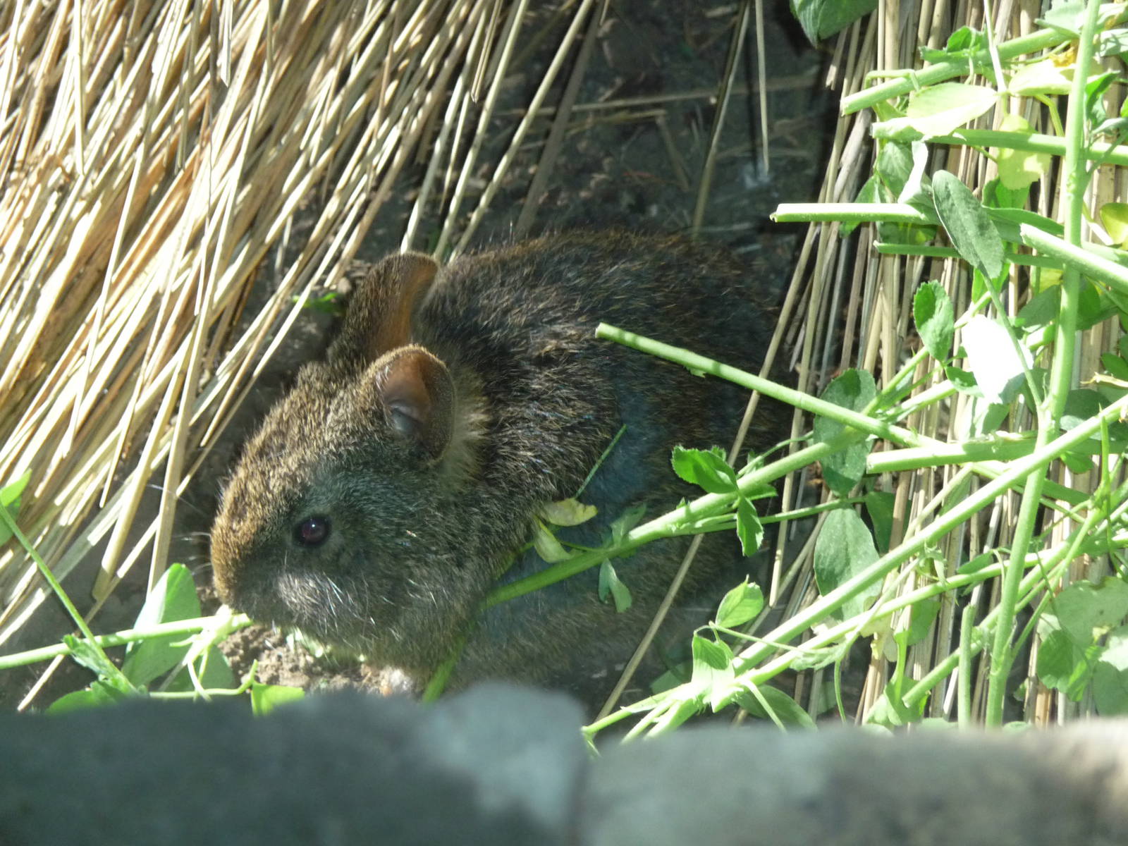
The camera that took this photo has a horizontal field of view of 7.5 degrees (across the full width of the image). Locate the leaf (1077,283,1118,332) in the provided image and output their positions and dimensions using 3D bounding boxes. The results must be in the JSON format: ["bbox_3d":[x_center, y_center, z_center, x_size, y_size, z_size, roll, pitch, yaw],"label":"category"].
[{"bbox_3d":[0.168,-0.037,2.720,0.013,0.007,0.016,11,73,4],"label":"leaf"}]

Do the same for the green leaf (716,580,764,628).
[{"bbox_3d":[0.047,0.049,2.330,0.011,0.008,0.016,39,75,12],"label":"green leaf"}]

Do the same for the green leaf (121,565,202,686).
[{"bbox_3d":[-0.110,0.055,2.340,0.015,0.011,0.035,21,75,0],"label":"green leaf"}]

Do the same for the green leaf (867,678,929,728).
[{"bbox_3d":[0.103,0.086,2.660,0.018,0.008,0.016,11,73,4],"label":"green leaf"}]

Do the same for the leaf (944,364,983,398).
[{"bbox_3d":[0.125,-0.013,2.700,0.015,0.006,0.008,39,76,11],"label":"leaf"}]

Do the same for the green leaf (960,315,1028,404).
[{"bbox_3d":[0.118,-0.017,2.360,0.018,0.010,0.026,-13,70,1],"label":"green leaf"}]

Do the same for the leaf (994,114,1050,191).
[{"bbox_3d":[0.146,-0.086,2.740,0.017,0.007,0.025,6,73,2],"label":"leaf"}]

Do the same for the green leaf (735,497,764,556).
[{"bbox_3d":[0.058,0.032,2.680,0.008,0.006,0.019,-9,73,-3],"label":"green leaf"}]

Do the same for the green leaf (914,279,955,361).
[{"bbox_3d":[0.102,-0.028,2.370,0.010,0.008,0.024,-15,74,4],"label":"green leaf"}]

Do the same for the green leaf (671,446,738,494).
[{"bbox_3d":[0.039,0.013,2.360,0.021,0.010,0.012,31,72,18],"label":"green leaf"}]

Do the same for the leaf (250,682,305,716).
[{"bbox_3d":[-0.089,0.087,2.680,0.017,0.008,0.013,0,73,0],"label":"leaf"}]

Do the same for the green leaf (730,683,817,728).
[{"bbox_3d":[0.058,0.078,2.340,0.027,0.010,0.012,28,71,11],"label":"green leaf"}]

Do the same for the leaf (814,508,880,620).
[{"bbox_3d":[0.078,0.039,2.360,0.018,0.032,0.010,-3,-12,5],"label":"leaf"}]

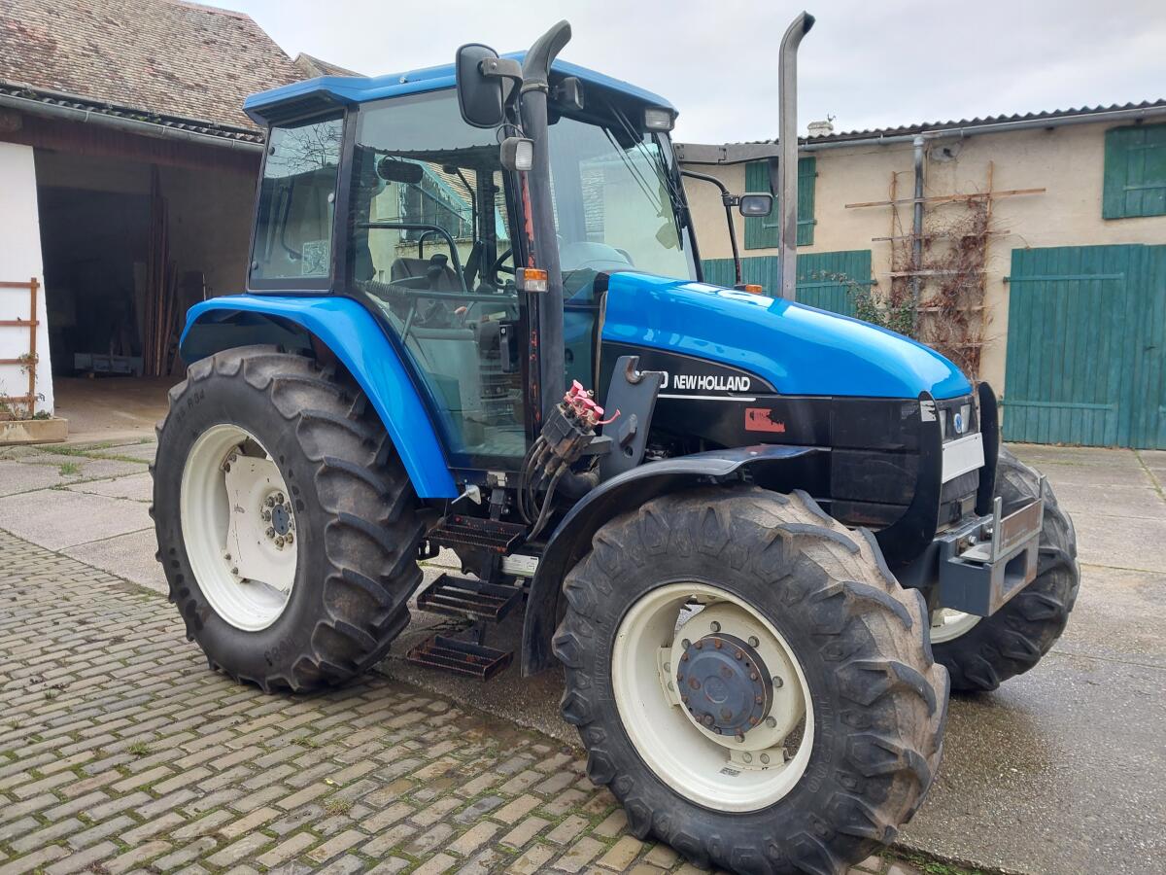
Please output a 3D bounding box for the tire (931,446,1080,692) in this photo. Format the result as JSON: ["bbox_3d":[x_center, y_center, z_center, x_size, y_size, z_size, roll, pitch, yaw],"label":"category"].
[{"bbox_3d":[1.574,0.504,4.101,1.160,1.140,0.410,5,8,43],"label":"tire"}]

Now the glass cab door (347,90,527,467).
[{"bbox_3d":[-0.614,-0.646,3.750,0.910,1.530,0.070,2,4,28],"label":"glass cab door"}]

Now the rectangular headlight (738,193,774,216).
[{"bbox_3d":[0.841,-1.129,4.412,0.163,0.113,0.080,-1,6,1],"label":"rectangular headlight"}]

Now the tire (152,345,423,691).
[{"bbox_3d":[-1.391,0.346,4.126,1.550,1.530,0.460,4,8,38],"label":"tire"}]

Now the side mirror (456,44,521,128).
[{"bbox_3d":[-0.342,-1.184,3.062,0.168,0.280,0.065,-10,10,-27],"label":"side mirror"}]

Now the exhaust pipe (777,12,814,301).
[{"bbox_3d":[0.859,-1.095,3.686,0.140,1.180,0.076,4,8,38],"label":"exhaust pipe"}]

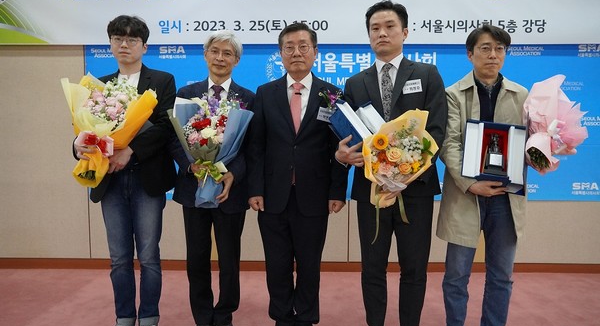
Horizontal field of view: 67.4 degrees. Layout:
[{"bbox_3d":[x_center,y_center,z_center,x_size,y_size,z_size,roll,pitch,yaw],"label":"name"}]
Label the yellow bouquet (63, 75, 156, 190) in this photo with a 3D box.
[{"bbox_3d":[-0.910,-0.152,2.193,0.412,0.539,0.250,8,4,-12],"label":"yellow bouquet"}]

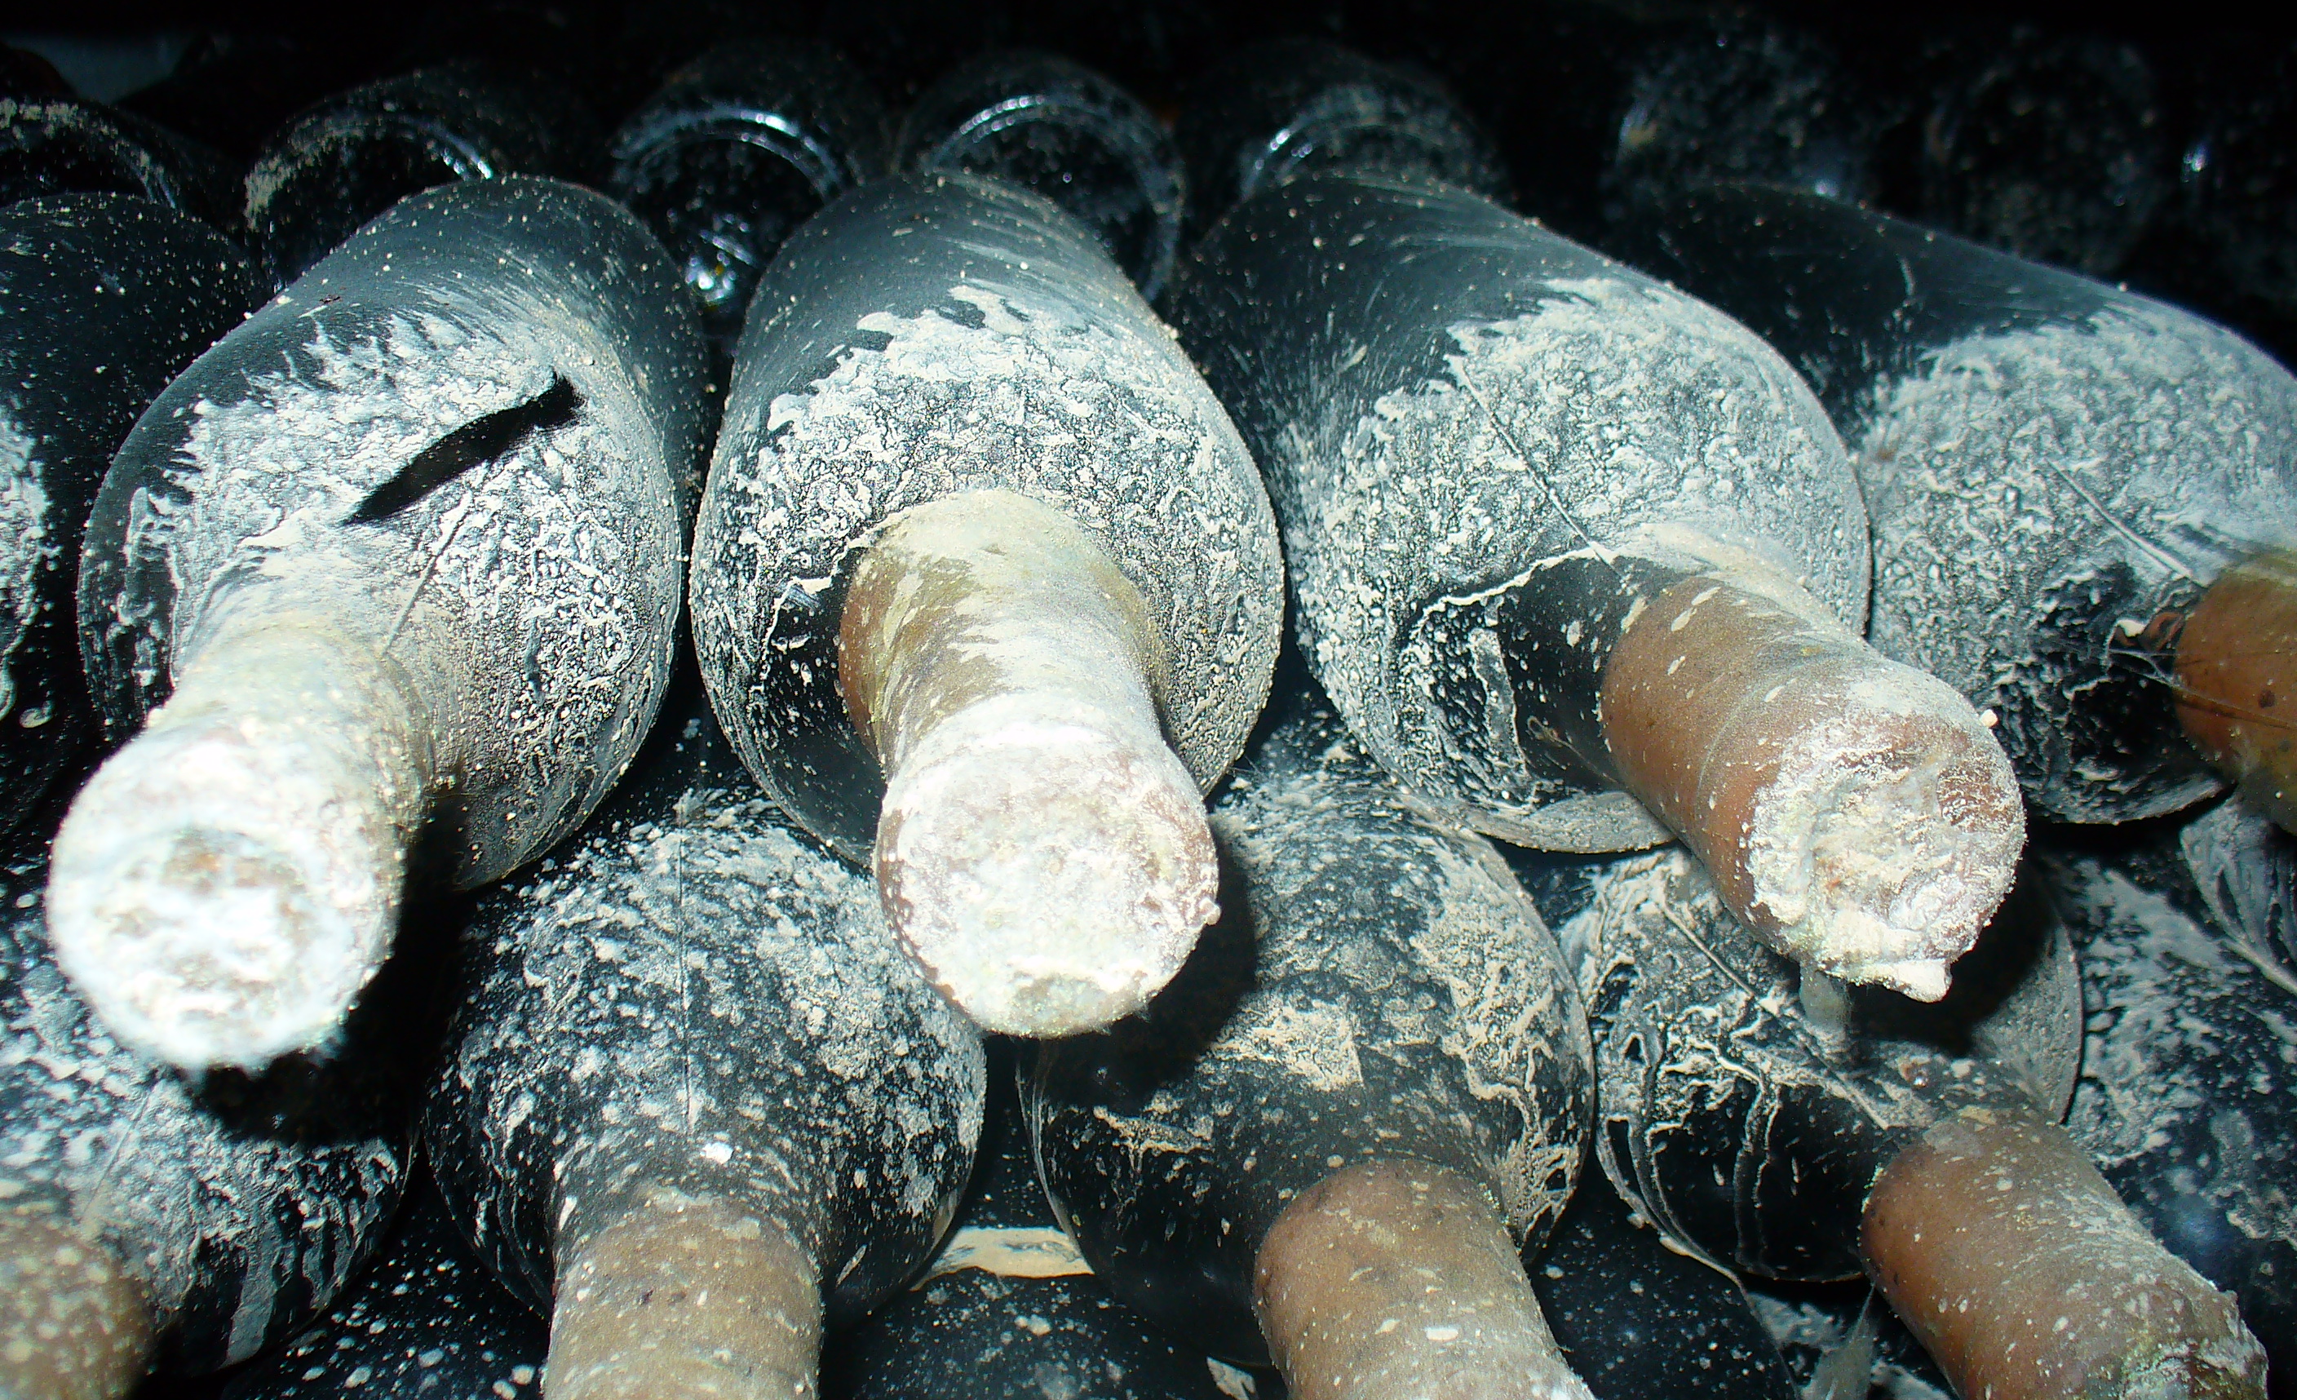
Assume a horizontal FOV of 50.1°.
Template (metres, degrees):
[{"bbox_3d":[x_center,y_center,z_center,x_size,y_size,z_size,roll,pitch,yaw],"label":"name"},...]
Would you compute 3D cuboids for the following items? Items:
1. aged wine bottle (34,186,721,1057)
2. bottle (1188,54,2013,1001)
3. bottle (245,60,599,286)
[{"bbox_3d":[-0.112,-0.024,0.377,0.080,0.080,0.290,-3,19,-7],"label":"aged wine bottle"},{"bbox_3d":[0.058,-0.029,0.385,0.080,0.080,0.290,-2,18,-6],"label":"bottle"},{"bbox_3d":[-0.236,-0.179,0.843,0.080,0.080,0.290,-2,18,-6],"label":"bottle"}]

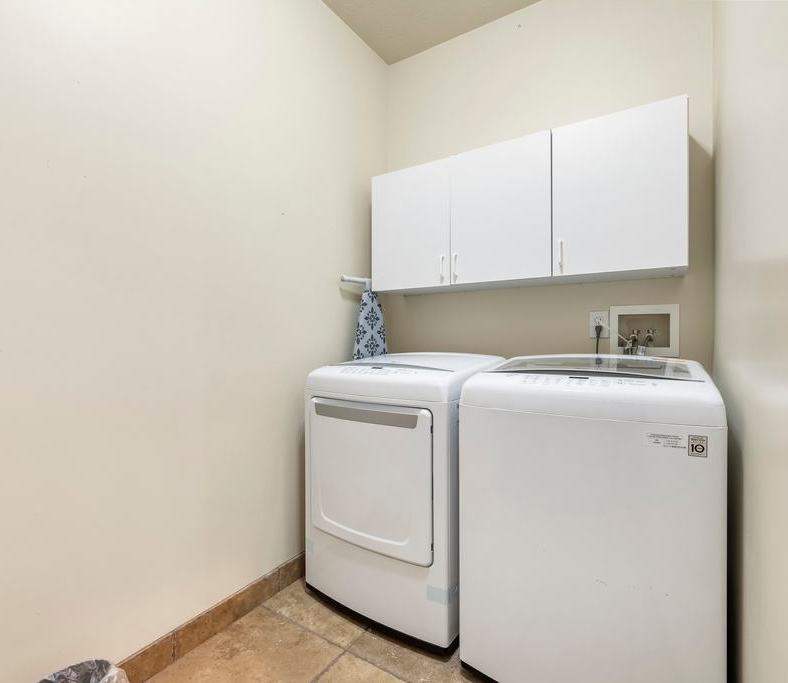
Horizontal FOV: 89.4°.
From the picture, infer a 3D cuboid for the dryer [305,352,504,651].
[{"bbox_3d":[0.077,0.575,1.851,0.686,1.020,0.720,0,0,32],"label":"dryer"}]

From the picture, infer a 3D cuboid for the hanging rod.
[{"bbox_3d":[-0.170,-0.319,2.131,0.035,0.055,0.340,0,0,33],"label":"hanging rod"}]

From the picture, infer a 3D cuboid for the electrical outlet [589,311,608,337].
[{"bbox_3d":[0.932,-0.076,1.804,0.073,0.117,0.012,0,0,32],"label":"electrical outlet"}]

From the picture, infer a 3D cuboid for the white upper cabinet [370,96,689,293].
[{"bbox_3d":[0.544,-0.569,1.896,1.360,0.606,0.315,0,0,33],"label":"white upper cabinet"}]

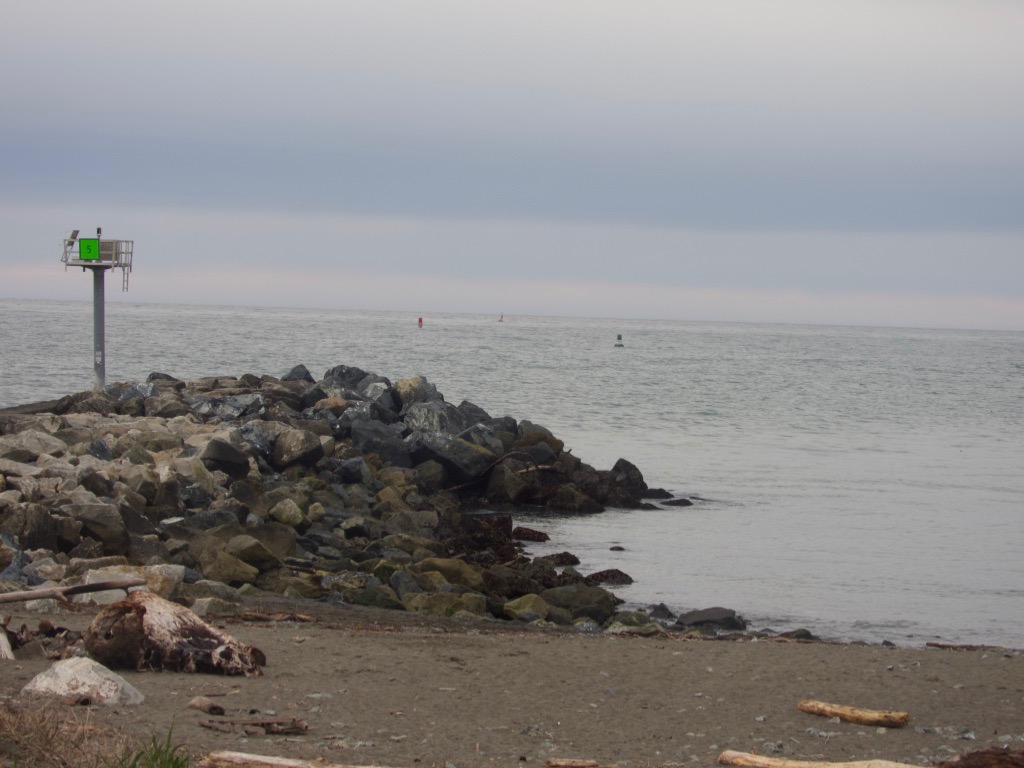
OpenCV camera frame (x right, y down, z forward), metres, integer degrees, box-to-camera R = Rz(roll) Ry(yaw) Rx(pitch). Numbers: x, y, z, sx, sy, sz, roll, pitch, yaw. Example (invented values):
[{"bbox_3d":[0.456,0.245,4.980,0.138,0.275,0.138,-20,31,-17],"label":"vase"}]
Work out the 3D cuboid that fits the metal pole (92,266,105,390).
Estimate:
[{"bbox_3d":[-17.514,-2.333,144.300,0.457,5.220,0.457,0,1,0],"label":"metal pole"}]

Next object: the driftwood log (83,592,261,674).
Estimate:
[{"bbox_3d":[-4.755,3.520,48.000,2.500,1.130,1.250,2,1,-6],"label":"driftwood log"}]

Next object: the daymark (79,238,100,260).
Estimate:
[{"bbox_3d":[-17.780,-5.666,143.300,0.914,0.914,0.050,2,1,11],"label":"daymark"}]

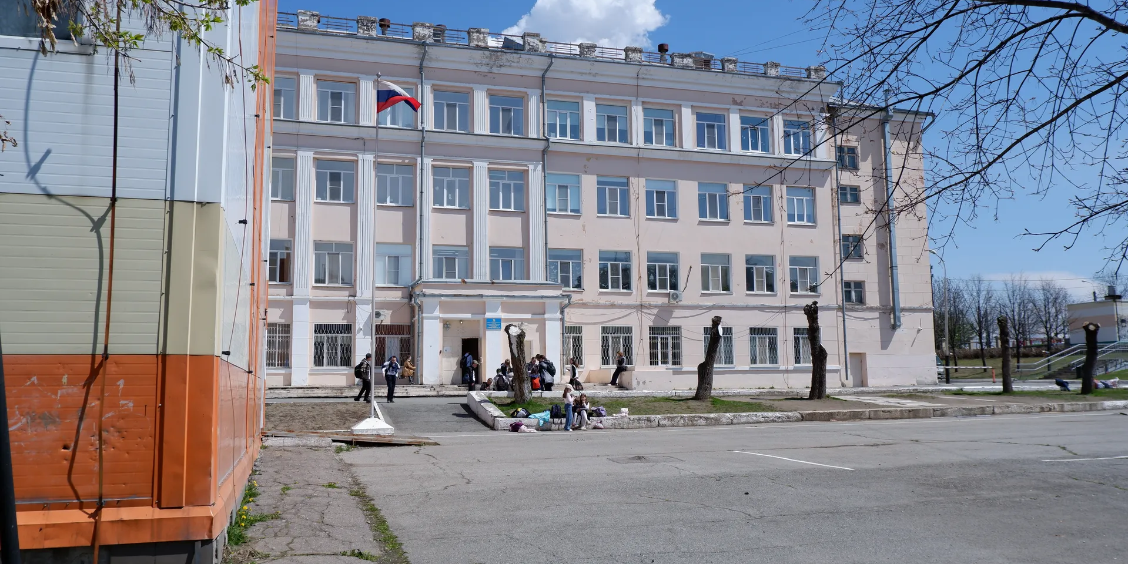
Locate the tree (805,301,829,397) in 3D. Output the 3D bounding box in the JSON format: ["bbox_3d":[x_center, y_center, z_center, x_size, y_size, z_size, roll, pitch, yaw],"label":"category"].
[{"bbox_3d":[10.742,2.919,34.300,0.750,4.097,0.750,1,-7,-16],"label":"tree"}]

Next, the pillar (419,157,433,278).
[{"bbox_3d":[-6.518,-2.823,37.899,0.664,6.190,0.300,1,-7,-16],"label":"pillar"}]

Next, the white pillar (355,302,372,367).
[{"bbox_3d":[-8.986,2.770,36.269,0.709,3.750,0.250,1,-6,-16],"label":"white pillar"}]

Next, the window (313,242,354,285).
[{"bbox_3d":[-9.821,-0.765,34.442,1.552,1.836,0.150,1,-7,-16],"label":"window"}]

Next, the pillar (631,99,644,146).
[{"bbox_3d":[3.710,-8.081,41.135,0.599,2.405,0.200,1,-6,-16],"label":"pillar"}]

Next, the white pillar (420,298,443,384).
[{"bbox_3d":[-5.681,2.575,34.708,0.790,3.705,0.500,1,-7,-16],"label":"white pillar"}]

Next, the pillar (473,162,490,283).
[{"bbox_3d":[-3.942,-2.465,38.293,0.771,6.555,0.250,1,-6,-16],"label":"pillar"}]

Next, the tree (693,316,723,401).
[{"bbox_3d":[5.763,3.049,32.300,1.150,3.380,0.950,-1,-6,0],"label":"tree"}]

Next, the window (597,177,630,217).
[{"bbox_3d":[2.528,-4.348,41.098,1.761,2.051,0.150,1,-7,-16],"label":"window"}]

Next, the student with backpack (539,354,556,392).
[{"bbox_3d":[-0.599,3.390,28.900,0.560,1.585,0.450,-2,-7,9],"label":"student with backpack"}]

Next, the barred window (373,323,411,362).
[{"bbox_3d":[-7.906,2.905,37.106,1.726,2.000,0.200,1,-7,-16],"label":"barred window"}]

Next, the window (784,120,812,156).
[{"bbox_3d":[11.932,-7.345,41.289,1.542,1.816,0.150,1,-7,-15],"label":"window"}]

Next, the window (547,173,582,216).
[{"bbox_3d":[0.026,-4.384,40.389,1.785,2.025,0.150,1,-7,-16],"label":"window"}]

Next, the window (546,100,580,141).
[{"bbox_3d":[-0.011,-8.152,40.657,1.729,2.035,0.200,1,-7,-16],"label":"window"}]

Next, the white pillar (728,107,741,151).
[{"bbox_3d":[9.136,-8.124,43.294,0.560,2.422,0.200,1,-7,-16],"label":"white pillar"}]

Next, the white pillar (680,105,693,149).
[{"bbox_3d":[5.982,-7.539,39.424,0.559,2.186,0.200,1,-7,-15],"label":"white pillar"}]

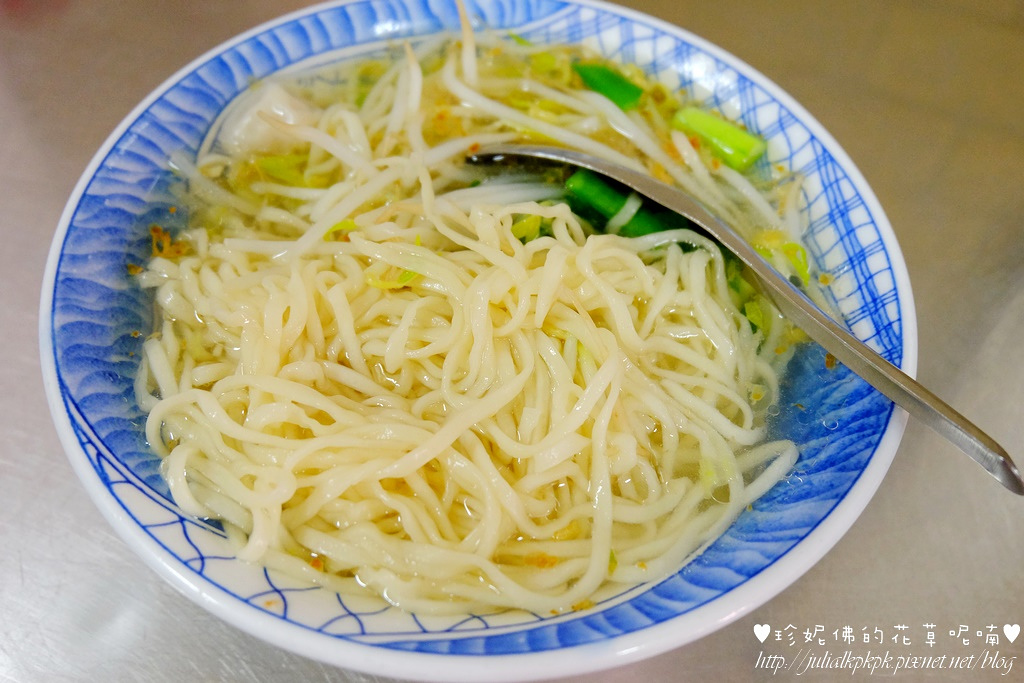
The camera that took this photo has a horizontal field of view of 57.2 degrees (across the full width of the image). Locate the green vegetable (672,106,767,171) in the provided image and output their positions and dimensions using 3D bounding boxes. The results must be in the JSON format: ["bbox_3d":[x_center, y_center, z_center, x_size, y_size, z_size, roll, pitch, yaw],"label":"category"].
[{"bbox_3d":[0.060,-0.060,0.269,0.026,0.009,0.009,32,59,18],"label":"green vegetable"}]

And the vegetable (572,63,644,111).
[{"bbox_3d":[0.029,-0.079,0.285,0.024,0.005,0.009,39,61,22],"label":"vegetable"}]

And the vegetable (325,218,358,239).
[{"bbox_3d":[-0.044,-0.029,0.238,0.010,0.004,0.005,-28,61,-21],"label":"vegetable"}]

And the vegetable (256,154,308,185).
[{"bbox_3d":[-0.062,-0.047,0.256,0.017,0.004,0.007,23,57,13],"label":"vegetable"}]

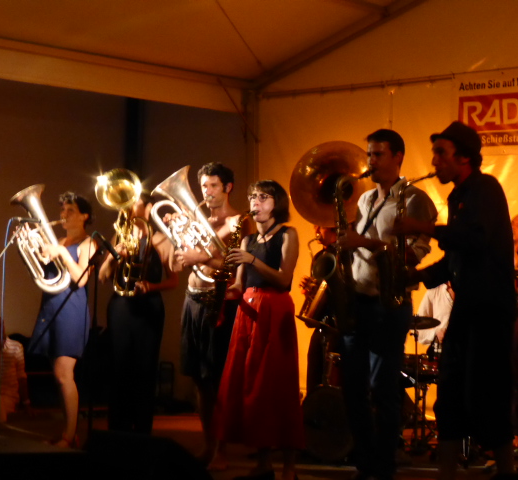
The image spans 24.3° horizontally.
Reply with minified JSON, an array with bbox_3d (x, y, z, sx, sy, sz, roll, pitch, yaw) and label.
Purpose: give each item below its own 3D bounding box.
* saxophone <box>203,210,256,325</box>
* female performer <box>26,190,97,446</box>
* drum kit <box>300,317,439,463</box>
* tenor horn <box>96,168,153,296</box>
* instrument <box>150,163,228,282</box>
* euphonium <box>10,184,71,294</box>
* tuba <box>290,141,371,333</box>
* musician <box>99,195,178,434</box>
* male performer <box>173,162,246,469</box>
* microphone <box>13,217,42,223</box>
[{"bbox_3d":[-0.174,0.147,6.650,0.280,0.630,0.180,15,-6,-38],"label":"saxophone"},{"bbox_3d":[-1.280,0.519,7.750,0.460,1.650,0.440,3,-7,-25],"label":"female performer"},{"bbox_3d":[0.785,1.001,8.100,1.050,0.950,0.880,-4,-7,37],"label":"drum kit"},{"bbox_3d":[-0.834,-0.052,7.400,0.310,0.760,0.360,-2,-1,9],"label":"tenor horn"},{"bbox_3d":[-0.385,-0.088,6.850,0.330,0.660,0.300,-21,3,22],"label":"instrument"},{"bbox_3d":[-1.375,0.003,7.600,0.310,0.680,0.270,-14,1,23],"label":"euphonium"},{"bbox_3d":[0.556,-0.033,8.850,0.680,1.360,0.680,0,-2,14],"label":"tuba"},{"bbox_3d":[-0.777,0.545,7.750,0.520,1.670,0.420,-2,-6,22],"label":"musician"},{"bbox_3d":[-0.267,0.443,7.050,0.480,1.790,0.430,-5,-8,41],"label":"male performer"},{"bbox_3d":[-1.419,-0.125,7.350,0.170,0.035,0.035,2,-6,-9],"label":"microphone"}]

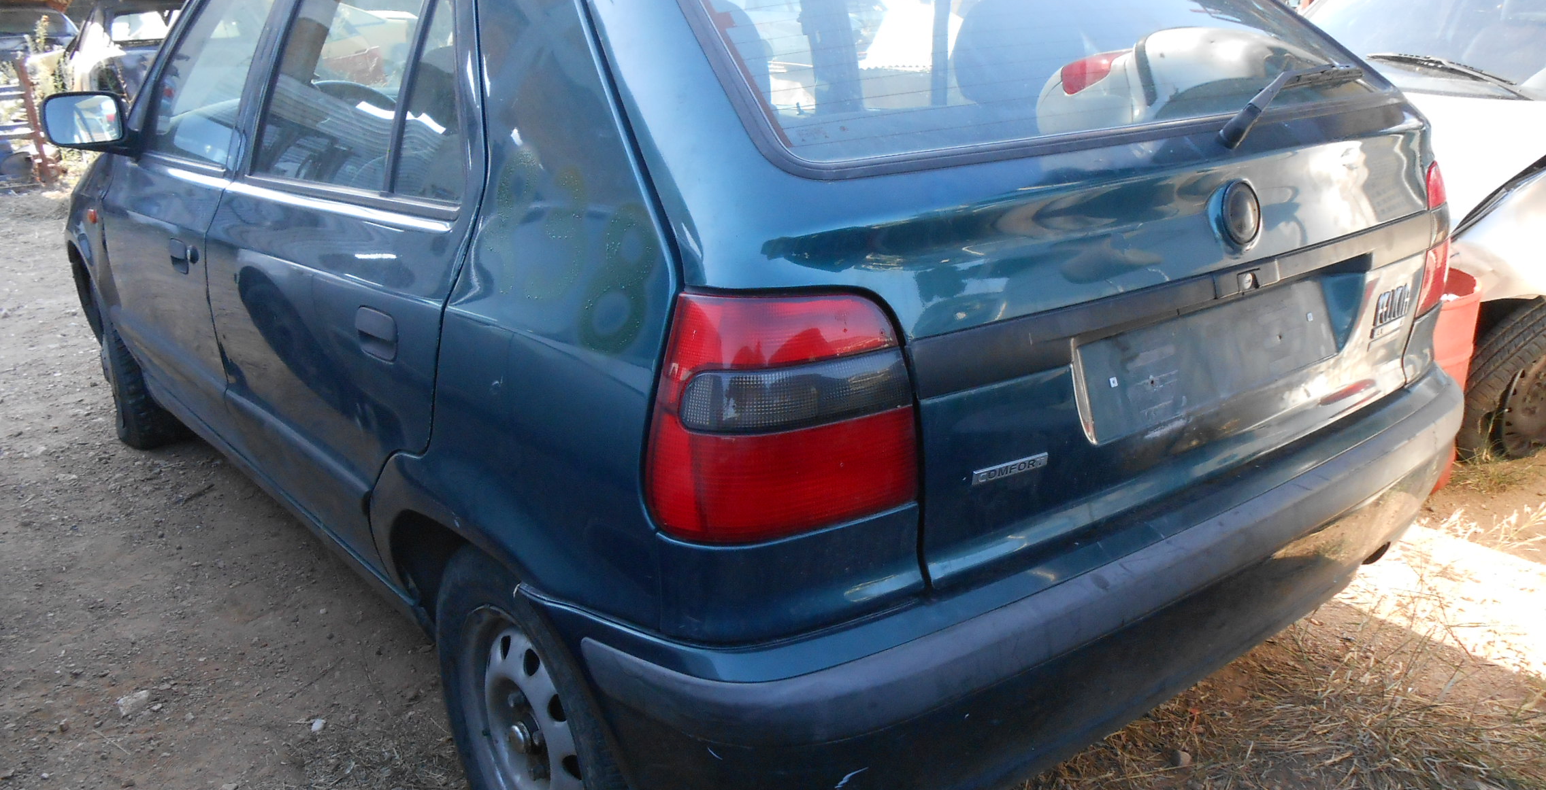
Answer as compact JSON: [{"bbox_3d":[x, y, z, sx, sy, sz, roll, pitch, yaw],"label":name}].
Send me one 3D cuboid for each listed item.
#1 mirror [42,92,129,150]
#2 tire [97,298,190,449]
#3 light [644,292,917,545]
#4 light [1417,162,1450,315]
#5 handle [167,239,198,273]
[{"bbox_3d":[-1.492,-0.594,2.513,0.170,0.125,0.090,-15,22,-37],"label":"mirror"},{"bbox_3d":[-1.872,-0.101,3.398,0.170,0.555,0.555,-11,20,-30],"label":"tire"},{"bbox_3d":[0.014,0.006,1.081,0.225,0.230,0.135,-13,21,-33],"label":"light"},{"bbox_3d":[1.039,-0.260,1.882,0.225,0.230,0.135,-17,23,-41],"label":"light"},{"bbox_3d":[-1.133,-0.266,2.227,0.038,0.074,0.145,-15,22,-37],"label":"handle"}]

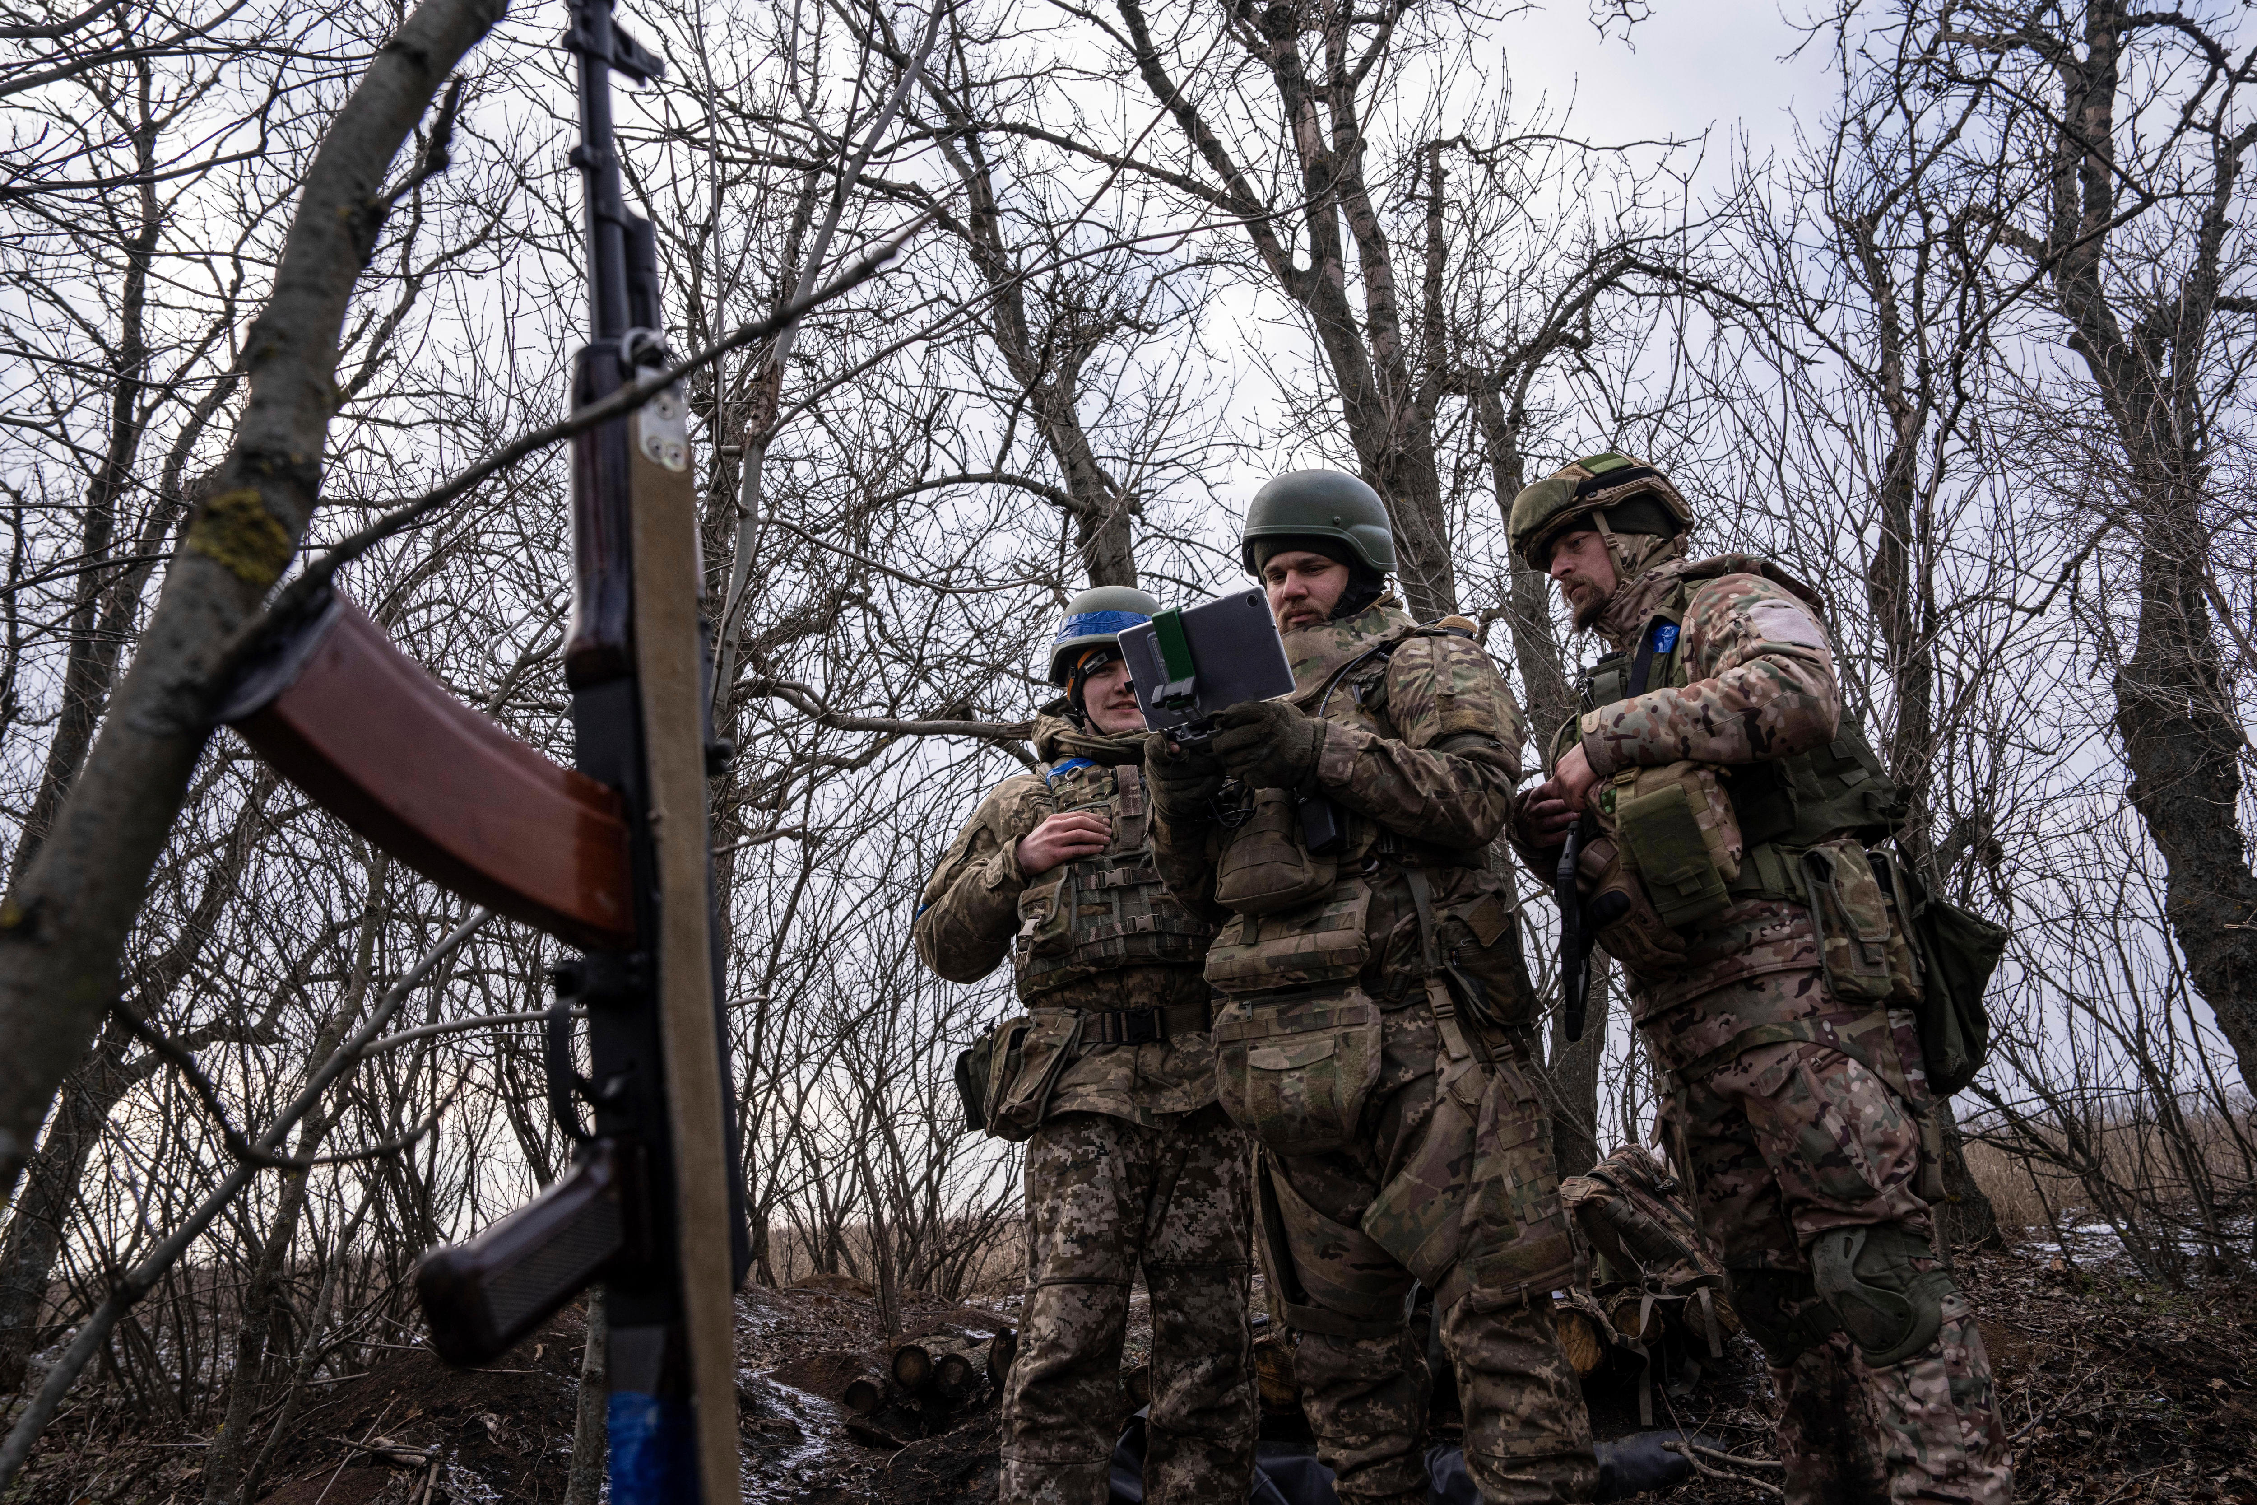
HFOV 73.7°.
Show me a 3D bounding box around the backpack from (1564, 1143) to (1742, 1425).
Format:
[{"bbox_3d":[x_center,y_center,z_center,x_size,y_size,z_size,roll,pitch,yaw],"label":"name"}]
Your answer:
[{"bbox_3d":[1.295,1.180,3.740,0.240,0.390,0.270,-40,-3,-8],"label":"backpack"}]

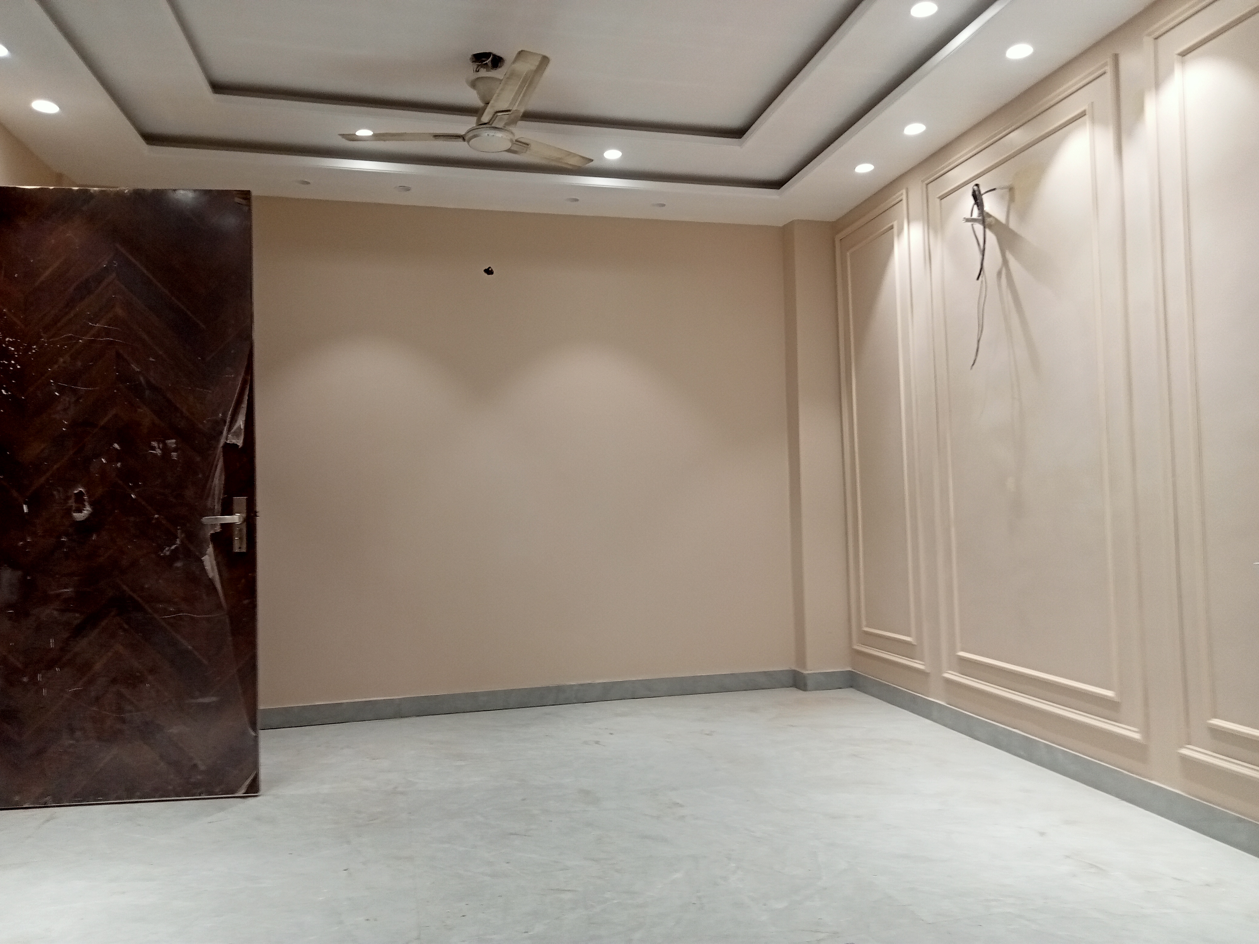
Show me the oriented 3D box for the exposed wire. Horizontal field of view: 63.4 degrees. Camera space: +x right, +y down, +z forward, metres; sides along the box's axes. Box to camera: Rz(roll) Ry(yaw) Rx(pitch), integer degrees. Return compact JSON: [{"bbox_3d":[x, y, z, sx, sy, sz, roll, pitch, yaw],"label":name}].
[{"bbox_3d":[1.365,-0.757,3.937,0.100,0.700,0.100,-1,-2,-12],"label":"exposed wire"}]

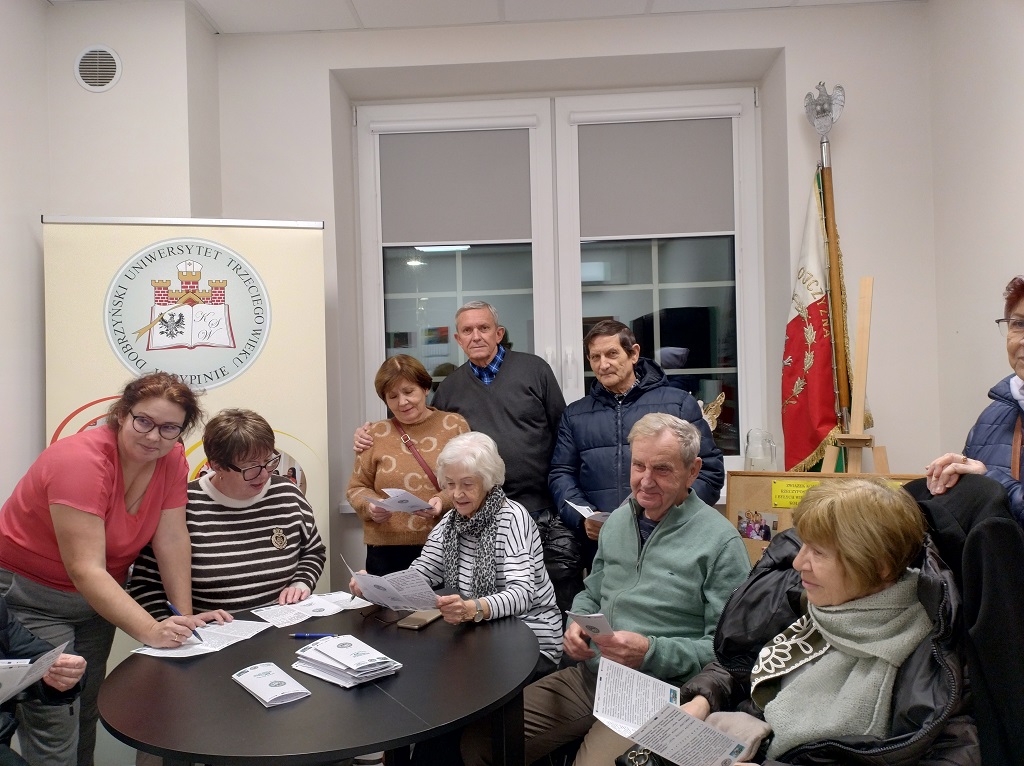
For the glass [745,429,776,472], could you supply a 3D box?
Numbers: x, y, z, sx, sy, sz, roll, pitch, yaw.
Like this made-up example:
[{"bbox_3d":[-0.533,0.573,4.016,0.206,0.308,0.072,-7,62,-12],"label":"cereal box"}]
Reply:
[{"bbox_3d":[1.041,0.316,3.100,0.135,0.240,0.115,-2,0,-6],"label":"glass"}]

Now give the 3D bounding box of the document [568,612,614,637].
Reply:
[{"bbox_3d":[0.197,0.587,1.760,0.100,0.012,0.200,0,-39,17],"label":"document"}]

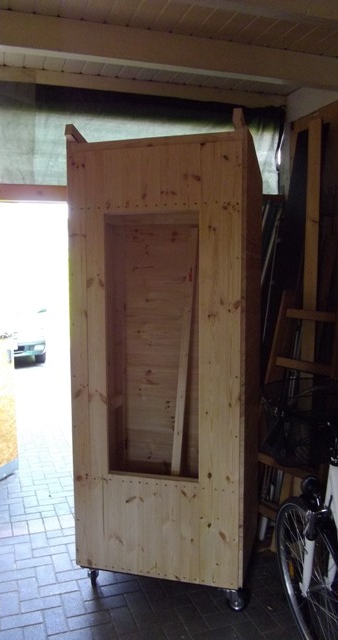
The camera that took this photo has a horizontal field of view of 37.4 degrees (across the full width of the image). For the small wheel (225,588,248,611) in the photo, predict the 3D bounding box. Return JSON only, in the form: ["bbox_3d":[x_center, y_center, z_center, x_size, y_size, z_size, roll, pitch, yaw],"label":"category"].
[{"bbox_3d":[0.339,1.378,2.460,0.095,0.105,0.050,2,5,24],"label":"small wheel"}]

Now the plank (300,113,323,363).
[{"bbox_3d":[0.985,-0.030,3.490,0.100,2.840,0.030,1,-4,31],"label":"plank"}]

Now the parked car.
[{"bbox_3d":[-4.980,0.300,14.700,1.750,1.550,4.200,-2,5,-27],"label":"parked car"}]

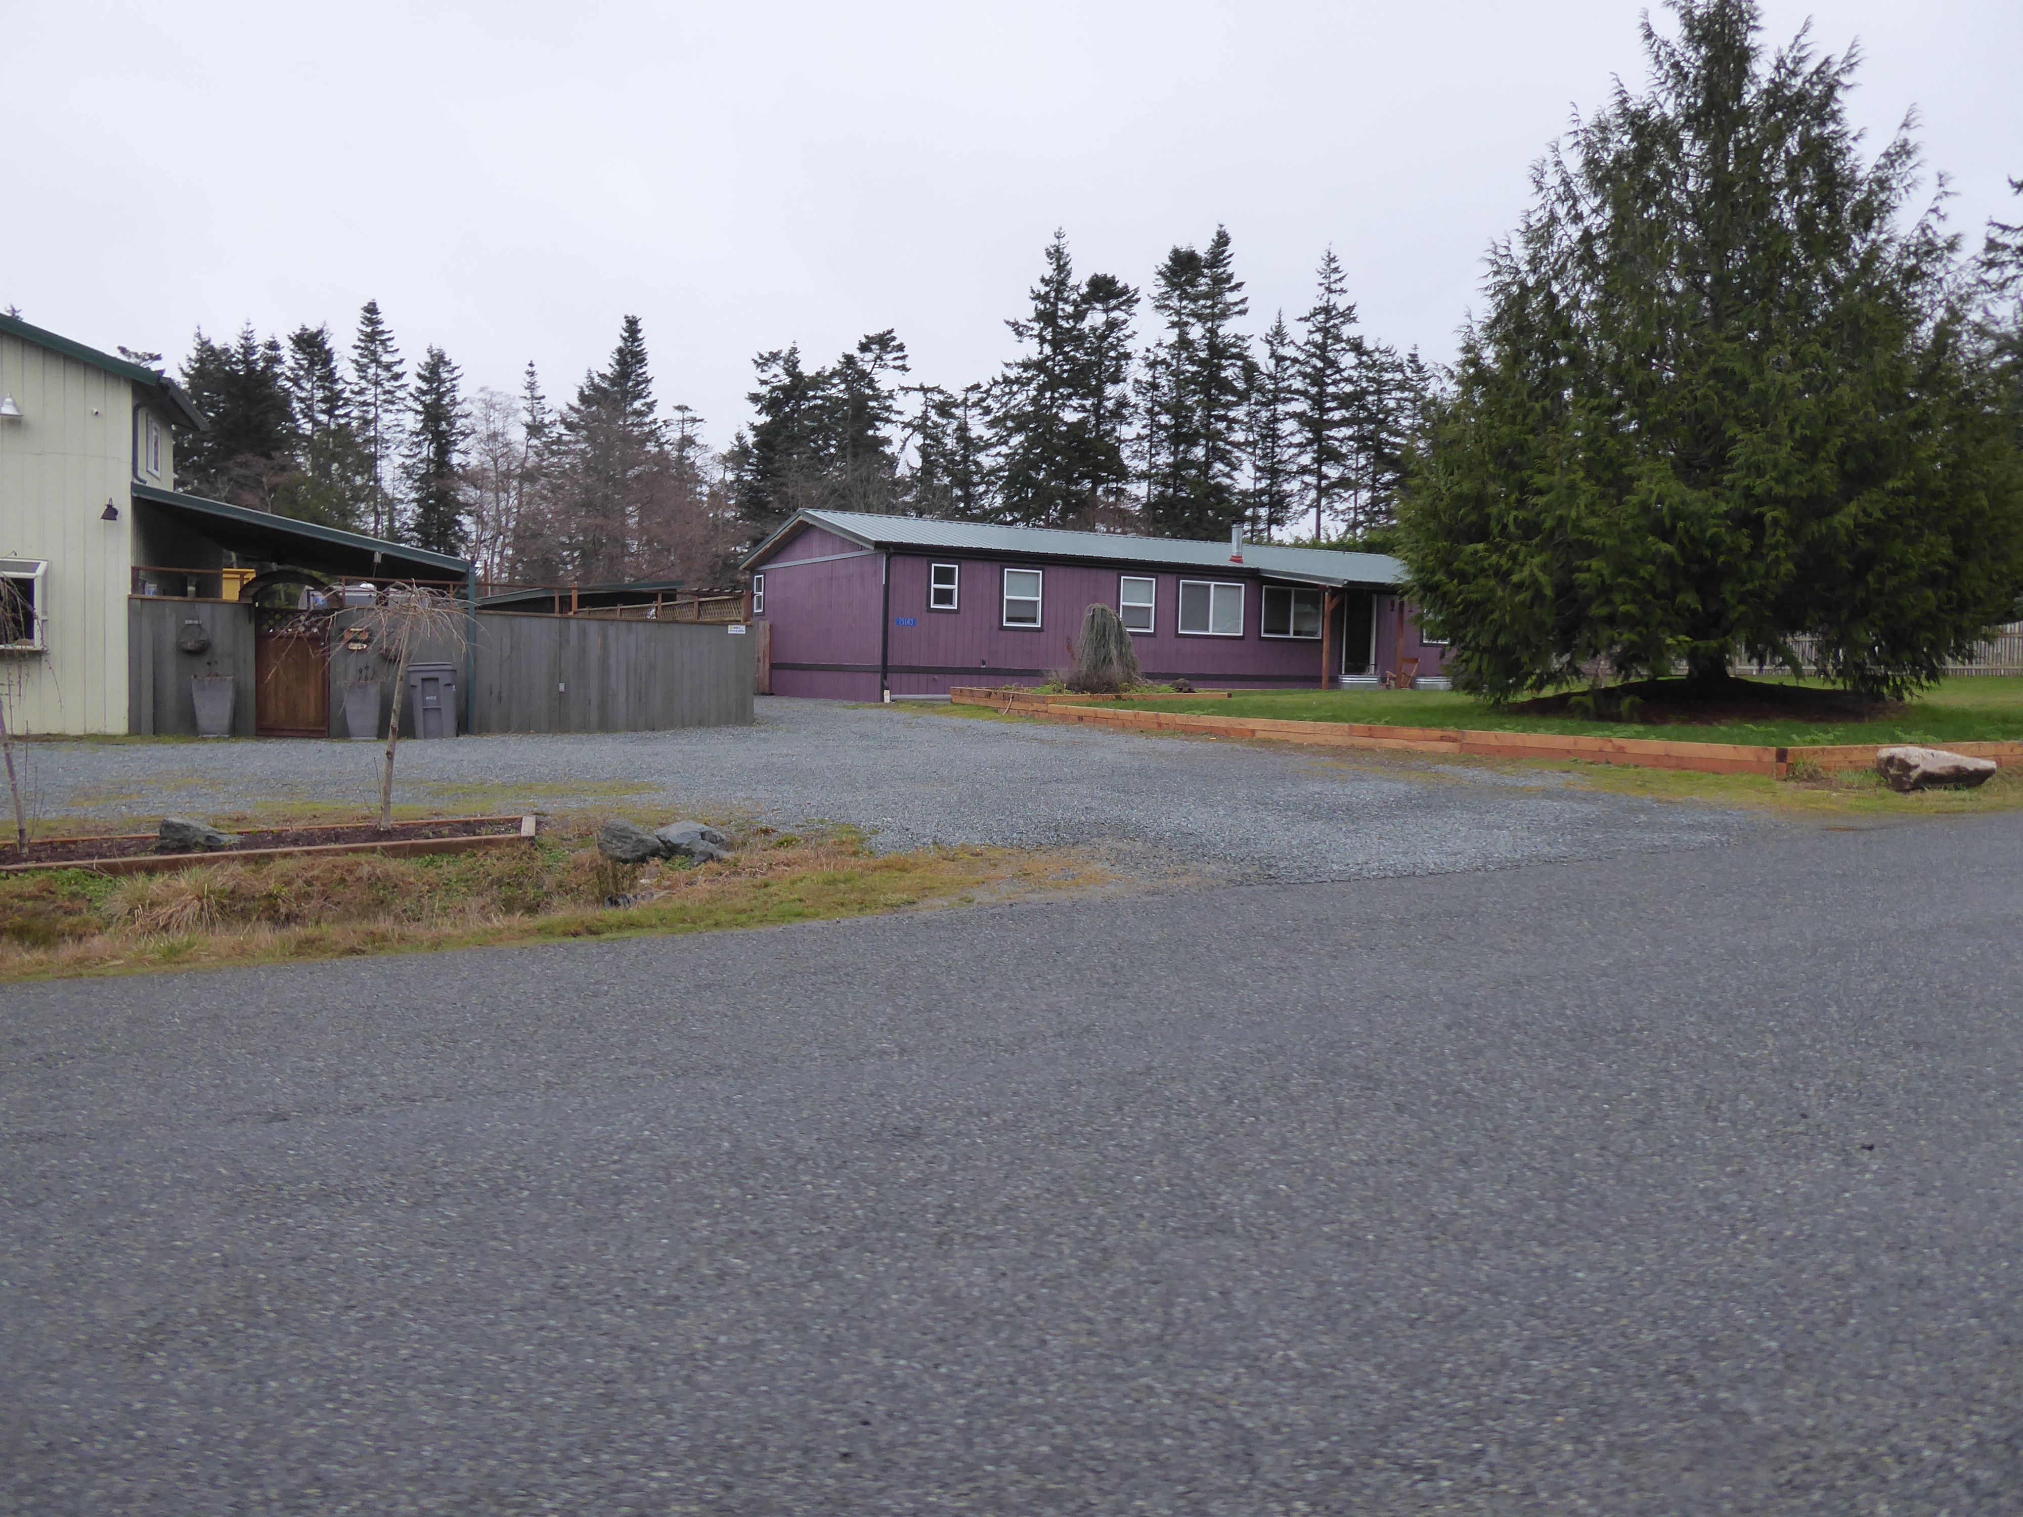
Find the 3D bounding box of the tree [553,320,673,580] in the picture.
[{"bbox_3d":[-18.570,-12.267,68.131,5.607,16.569,5.607,1,4,-15],"label":"tree"}]

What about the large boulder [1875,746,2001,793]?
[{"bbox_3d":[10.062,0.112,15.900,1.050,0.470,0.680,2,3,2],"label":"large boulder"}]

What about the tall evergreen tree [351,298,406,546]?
[{"bbox_3d":[-31.330,-13.624,72.185,2.808,17.991,2.808,0,4,-23],"label":"tall evergreen tree"}]

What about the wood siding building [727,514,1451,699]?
[{"bbox_3d":[3.668,-3.607,37.767,19.100,4.300,9.065,0,4,-29],"label":"wood siding building"}]

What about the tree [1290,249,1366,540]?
[{"bbox_3d":[15.496,-14.137,72.229,3.851,21.949,3.851,3,4,12],"label":"tree"}]

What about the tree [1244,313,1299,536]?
[{"bbox_3d":[13.220,-13.124,75.242,3.008,19.424,3.008,2,3,10],"label":"tree"}]

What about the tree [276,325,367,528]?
[{"bbox_3d":[-33.118,-12.711,70.193,4.446,16.294,4.446,0,4,-25],"label":"tree"}]

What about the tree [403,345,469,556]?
[{"bbox_3d":[-26.858,-11.737,68.156,3.107,14.988,3.107,0,4,-22],"label":"tree"}]

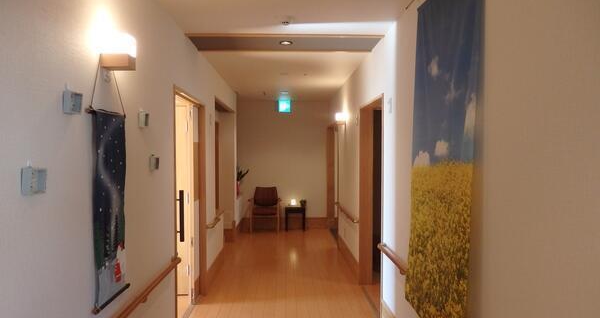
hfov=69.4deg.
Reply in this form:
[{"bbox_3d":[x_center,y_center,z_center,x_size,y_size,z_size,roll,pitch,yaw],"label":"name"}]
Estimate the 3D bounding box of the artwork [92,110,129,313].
[{"bbox_3d":[-0.870,0.220,2.004,0.030,0.860,0.415,0,1,-2],"label":"artwork"}]

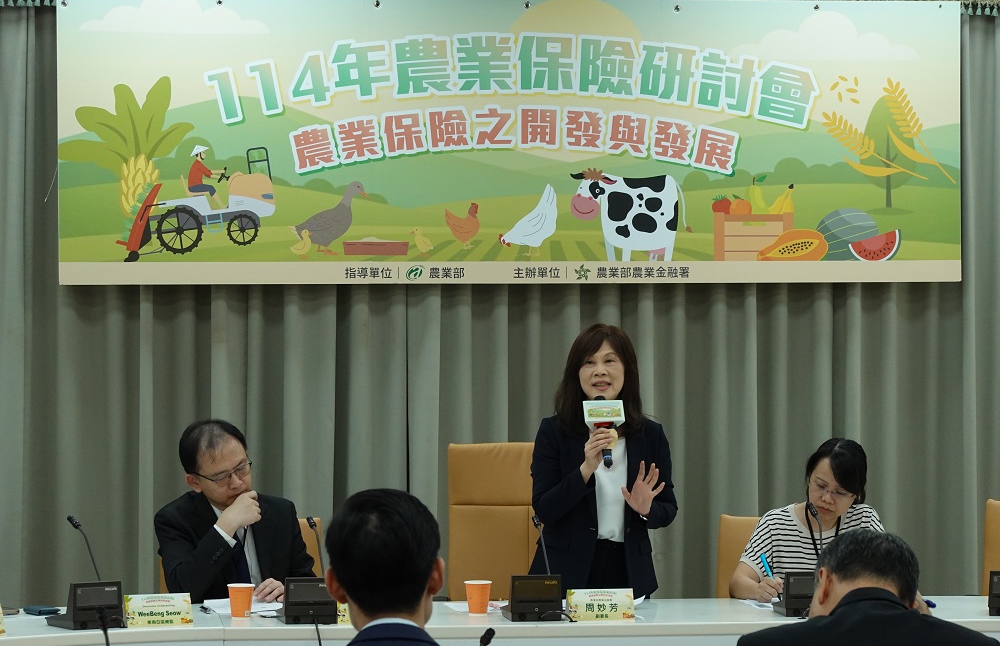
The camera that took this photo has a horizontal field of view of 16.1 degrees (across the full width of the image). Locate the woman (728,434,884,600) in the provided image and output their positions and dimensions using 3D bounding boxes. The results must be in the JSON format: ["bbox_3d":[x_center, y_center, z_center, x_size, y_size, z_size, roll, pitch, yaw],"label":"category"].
[{"bbox_3d":[0.965,0.991,11.070,0.480,1.240,0.740,0,1,-6],"label":"woman"}]

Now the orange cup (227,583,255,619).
[{"bbox_3d":[-0.769,0.824,10.470,0.083,0.097,0.083,0,1,-4],"label":"orange cup"}]

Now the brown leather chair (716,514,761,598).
[{"bbox_3d":[0.987,1.123,11.620,0.600,0.950,0.620,0,1,-7],"label":"brown leather chair"}]

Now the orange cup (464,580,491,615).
[{"bbox_3d":[-0.067,0.824,10.530,0.083,0.097,0.083,0,1,0],"label":"orange cup"}]

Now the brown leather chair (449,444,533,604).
[{"bbox_3d":[0.097,1.002,11.620,0.600,1.190,0.640,0,1,-7],"label":"brown leather chair"}]

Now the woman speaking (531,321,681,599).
[{"bbox_3d":[0.328,0.808,11.170,0.475,1.610,0.420,0,1,-5],"label":"woman speaking"}]

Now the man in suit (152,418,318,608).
[{"bbox_3d":[-0.824,0.964,11.030,0.510,1.290,0.760,0,1,-13],"label":"man in suit"}]

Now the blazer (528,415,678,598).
[{"bbox_3d":[0.328,0.567,11.180,0.465,0.570,0.380,0,1,-5],"label":"blazer"}]

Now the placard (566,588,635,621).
[{"bbox_3d":[0.298,0.829,10.420,0.197,0.093,0.068,0,1,-6],"label":"placard"}]

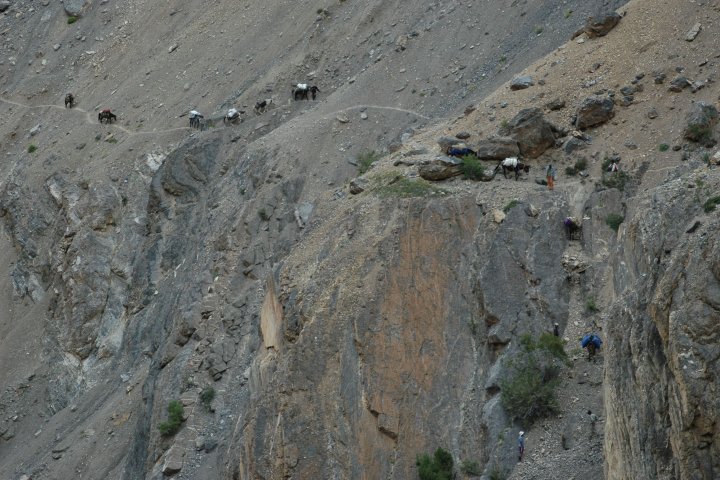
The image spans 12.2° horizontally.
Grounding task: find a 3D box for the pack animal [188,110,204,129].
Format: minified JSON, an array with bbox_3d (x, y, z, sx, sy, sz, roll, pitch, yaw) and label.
[{"bbox_3d":[-15.475,-11.358,318.000,1.700,1.700,0.850,0,0,30],"label":"pack animal"}]

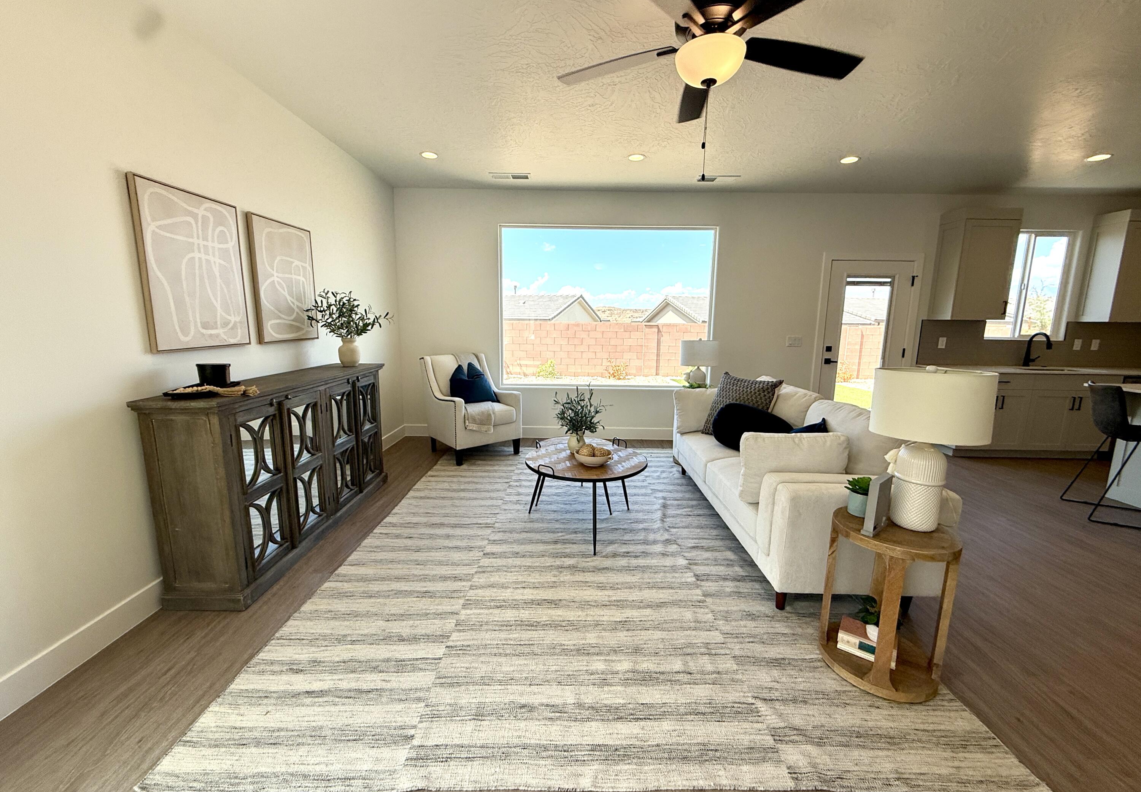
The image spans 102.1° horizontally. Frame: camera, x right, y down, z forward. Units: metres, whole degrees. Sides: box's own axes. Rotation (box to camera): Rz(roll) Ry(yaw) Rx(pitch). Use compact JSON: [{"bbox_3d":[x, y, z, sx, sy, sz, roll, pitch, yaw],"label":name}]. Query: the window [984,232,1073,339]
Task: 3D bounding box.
[{"bbox_3d":[5.157,-1.229,5.195,0.900,1.180,0.100,1,9,0],"label":"window"}]

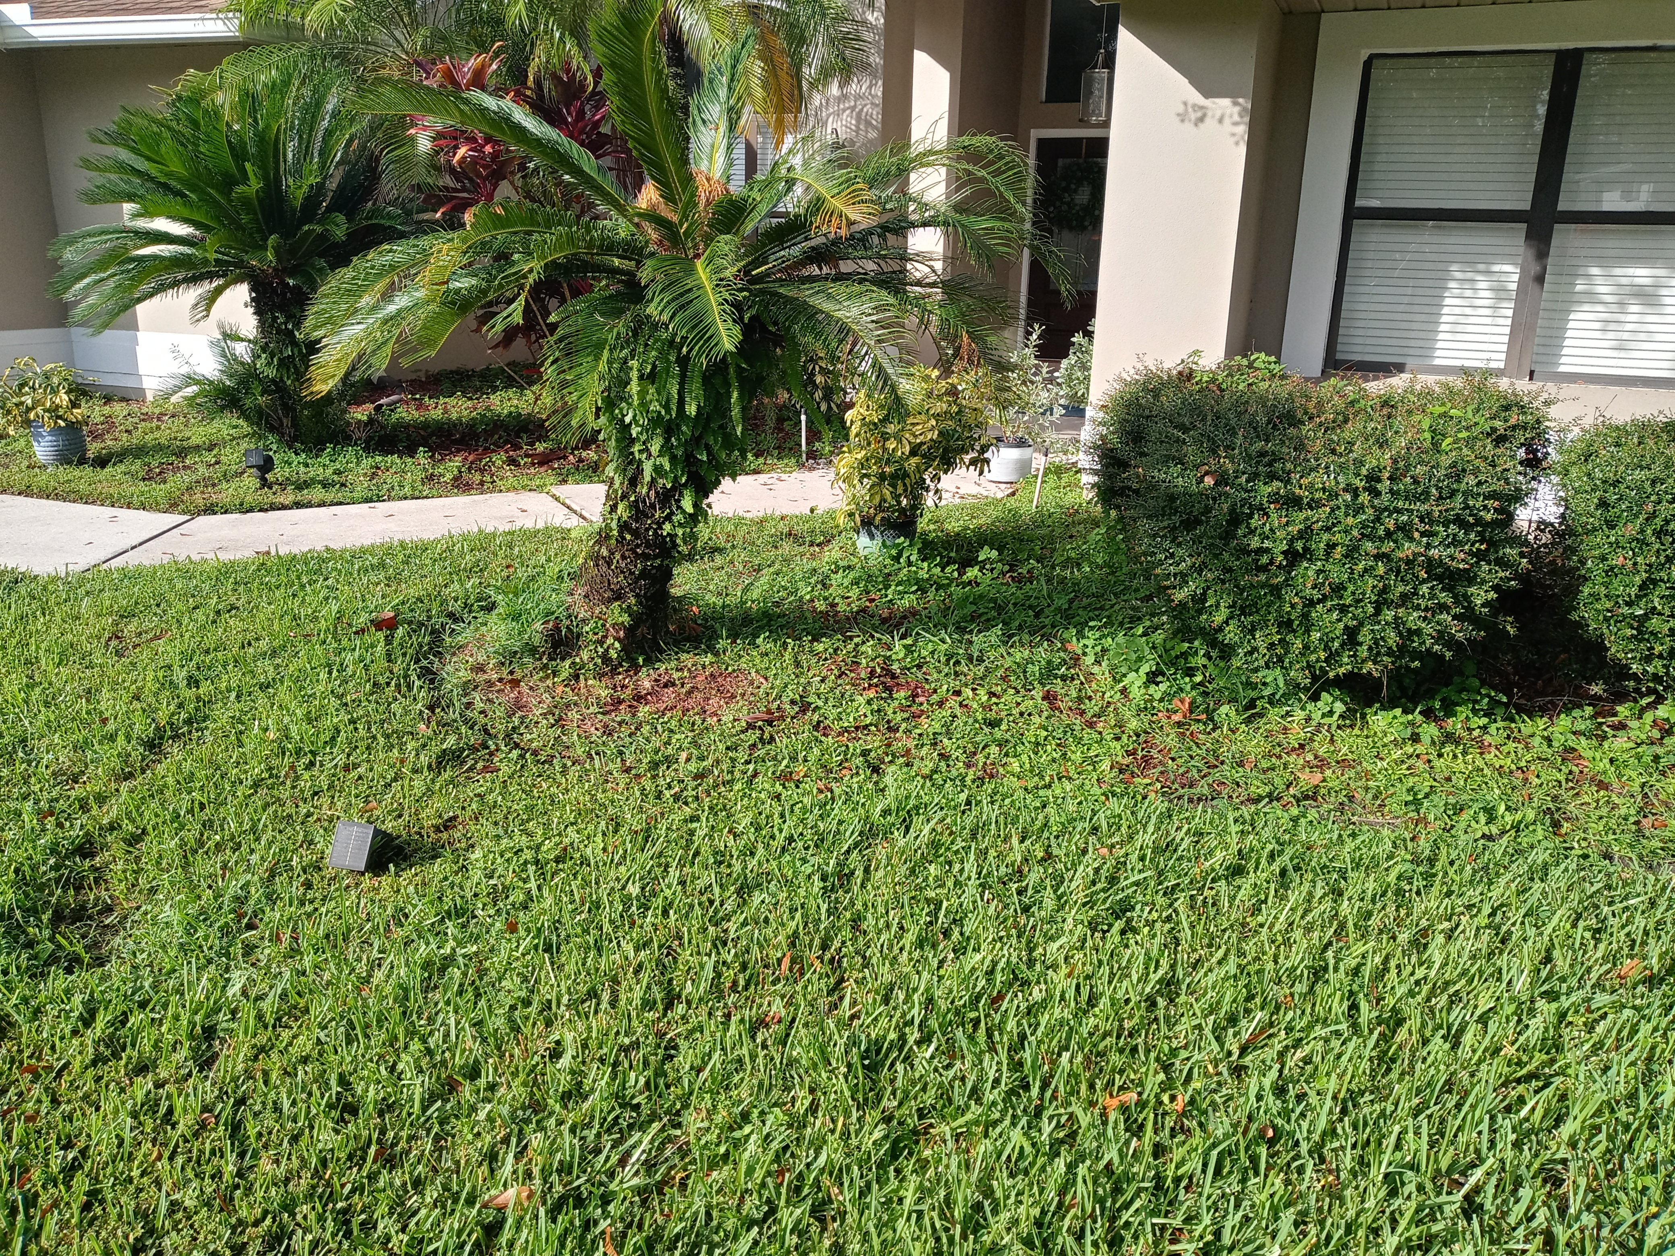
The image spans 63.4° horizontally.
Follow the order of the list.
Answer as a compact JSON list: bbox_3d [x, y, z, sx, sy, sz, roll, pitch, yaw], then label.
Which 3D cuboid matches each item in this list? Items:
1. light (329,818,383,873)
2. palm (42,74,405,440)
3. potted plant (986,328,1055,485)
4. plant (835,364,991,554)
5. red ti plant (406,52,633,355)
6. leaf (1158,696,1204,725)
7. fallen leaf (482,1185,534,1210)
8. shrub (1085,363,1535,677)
[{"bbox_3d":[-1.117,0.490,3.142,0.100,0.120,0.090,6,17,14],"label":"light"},{"bbox_3d":[-3.818,-2.359,8.717,2.300,2.280,2.250,-6,18,-22],"label":"palm"},{"bbox_3d":[1.115,-1.357,8.219,0.470,0.920,0.430,1,17,0],"label":"potted plant"},{"bbox_3d":[0.352,-0.790,6.338,0.720,0.880,0.660,1,17,0],"label":"plant"},{"bbox_3d":[-2.488,-3.084,10.578,1.750,2.500,1.600,1,17,0],"label":"red ti plant"},{"bbox_3d":[1.089,0.245,4.295,0.150,0.070,0.100,1,17,0],"label":"leaf"},{"bbox_3d":[-0.509,0.877,2.095,0.085,0.030,0.045,-3,17,-14],"label":"fallen leaf"},{"bbox_3d":[1.812,-0.454,5.134,1.620,1.000,1.200,7,18,19],"label":"shrub"}]

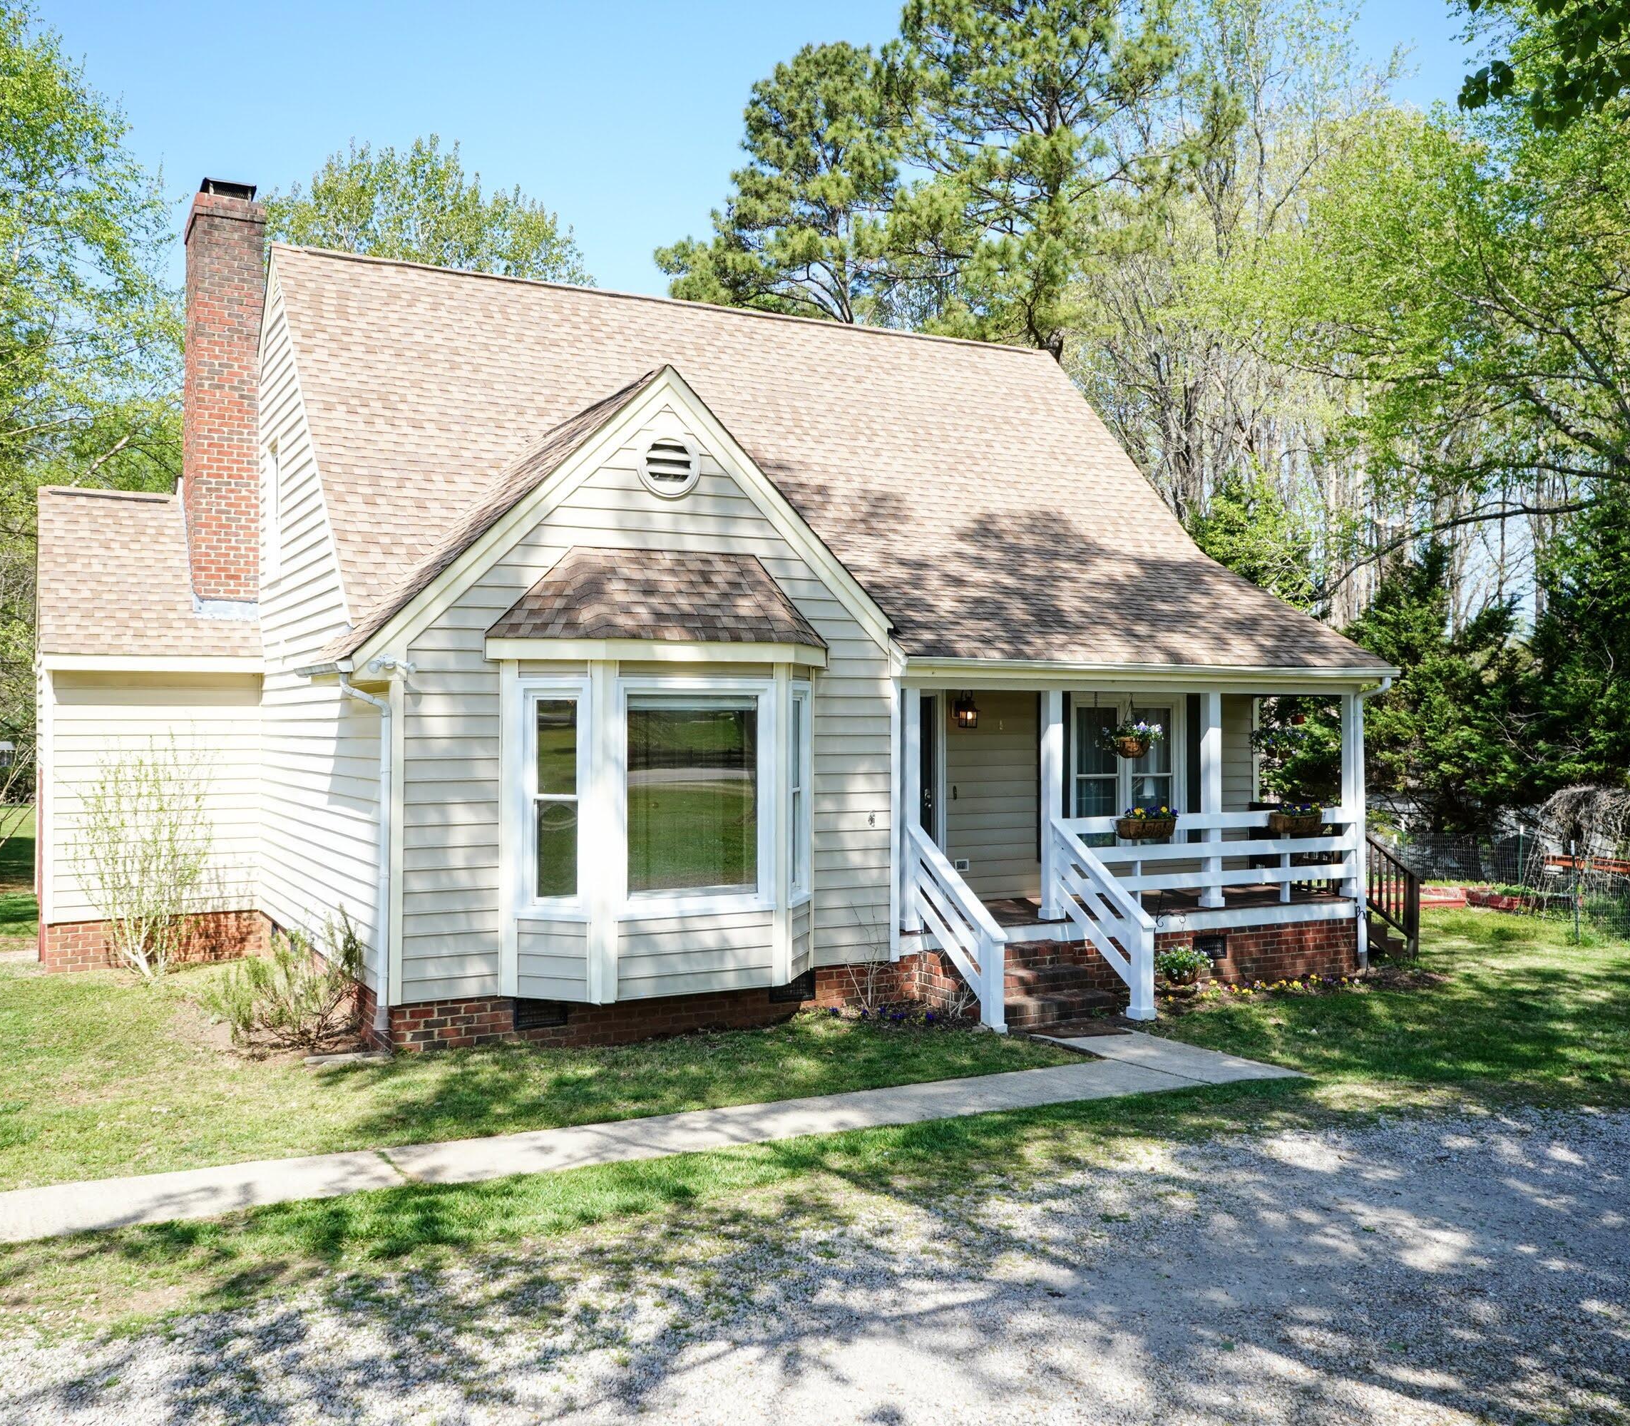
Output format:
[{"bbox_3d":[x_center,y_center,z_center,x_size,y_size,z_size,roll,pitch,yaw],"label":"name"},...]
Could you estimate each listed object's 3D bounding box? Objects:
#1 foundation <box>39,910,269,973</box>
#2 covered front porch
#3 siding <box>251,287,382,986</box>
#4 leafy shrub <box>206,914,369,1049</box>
[{"bbox_3d":[-7.100,2.450,15.380,2.150,0.500,0.200,0,0,-27],"label":"foundation"},{"bbox_3d":[3.190,1.150,13.950,5.900,2.970,3.200,0,0,-27],"label":"covered front porch"},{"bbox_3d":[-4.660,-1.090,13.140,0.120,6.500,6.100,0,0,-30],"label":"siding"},{"bbox_3d":[-4.130,2.020,11.100,1.150,0.930,1.000,0,0,-27],"label":"leafy shrub"}]

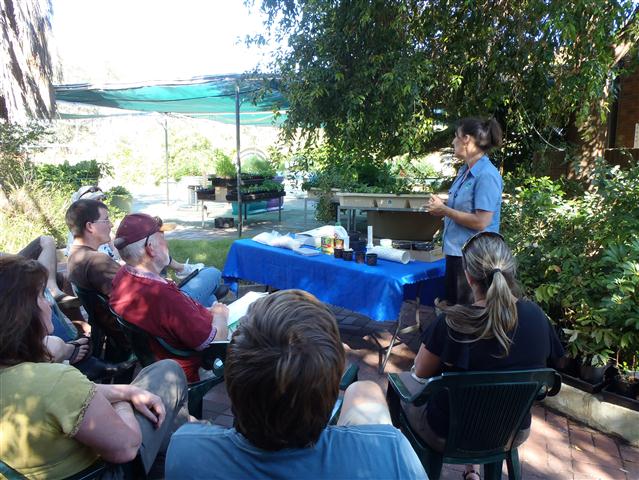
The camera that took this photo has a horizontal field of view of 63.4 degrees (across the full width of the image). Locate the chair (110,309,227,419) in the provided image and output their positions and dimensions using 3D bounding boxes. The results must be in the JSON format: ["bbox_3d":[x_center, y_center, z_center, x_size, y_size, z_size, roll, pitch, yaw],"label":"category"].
[{"bbox_3d":[-0.659,0.714,2.551,0.560,0.790,0.560,-7,12,-41],"label":"chair"}]

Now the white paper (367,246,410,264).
[{"bbox_3d":[0.517,0.105,3.950,0.090,0.090,0.389,-8,13,-42],"label":"white paper"}]

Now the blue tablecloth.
[{"bbox_3d":[0.154,0.236,4.268,0.820,0.300,1.920,-8,13,-43],"label":"blue tablecloth"}]

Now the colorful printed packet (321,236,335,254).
[{"bbox_3d":[0.066,0.046,4.182,0.095,0.125,0.095,-8,13,-43],"label":"colorful printed packet"}]

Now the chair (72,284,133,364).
[{"bbox_3d":[-1.028,0.638,2.985,0.560,0.790,0.560,-8,13,-44],"label":"chair"}]

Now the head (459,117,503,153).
[{"bbox_3d":[0.980,-0.638,3.187,0.270,0.240,0.180,1,9,0],"label":"head"}]

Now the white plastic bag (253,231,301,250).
[{"bbox_3d":[-0.347,-0.015,4.587,0.300,0.100,0.580,-8,13,-43],"label":"white plastic bag"}]

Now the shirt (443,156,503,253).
[{"bbox_3d":[0.963,-0.217,3.256,0.290,0.640,0.420,0,9,-7],"label":"shirt"}]

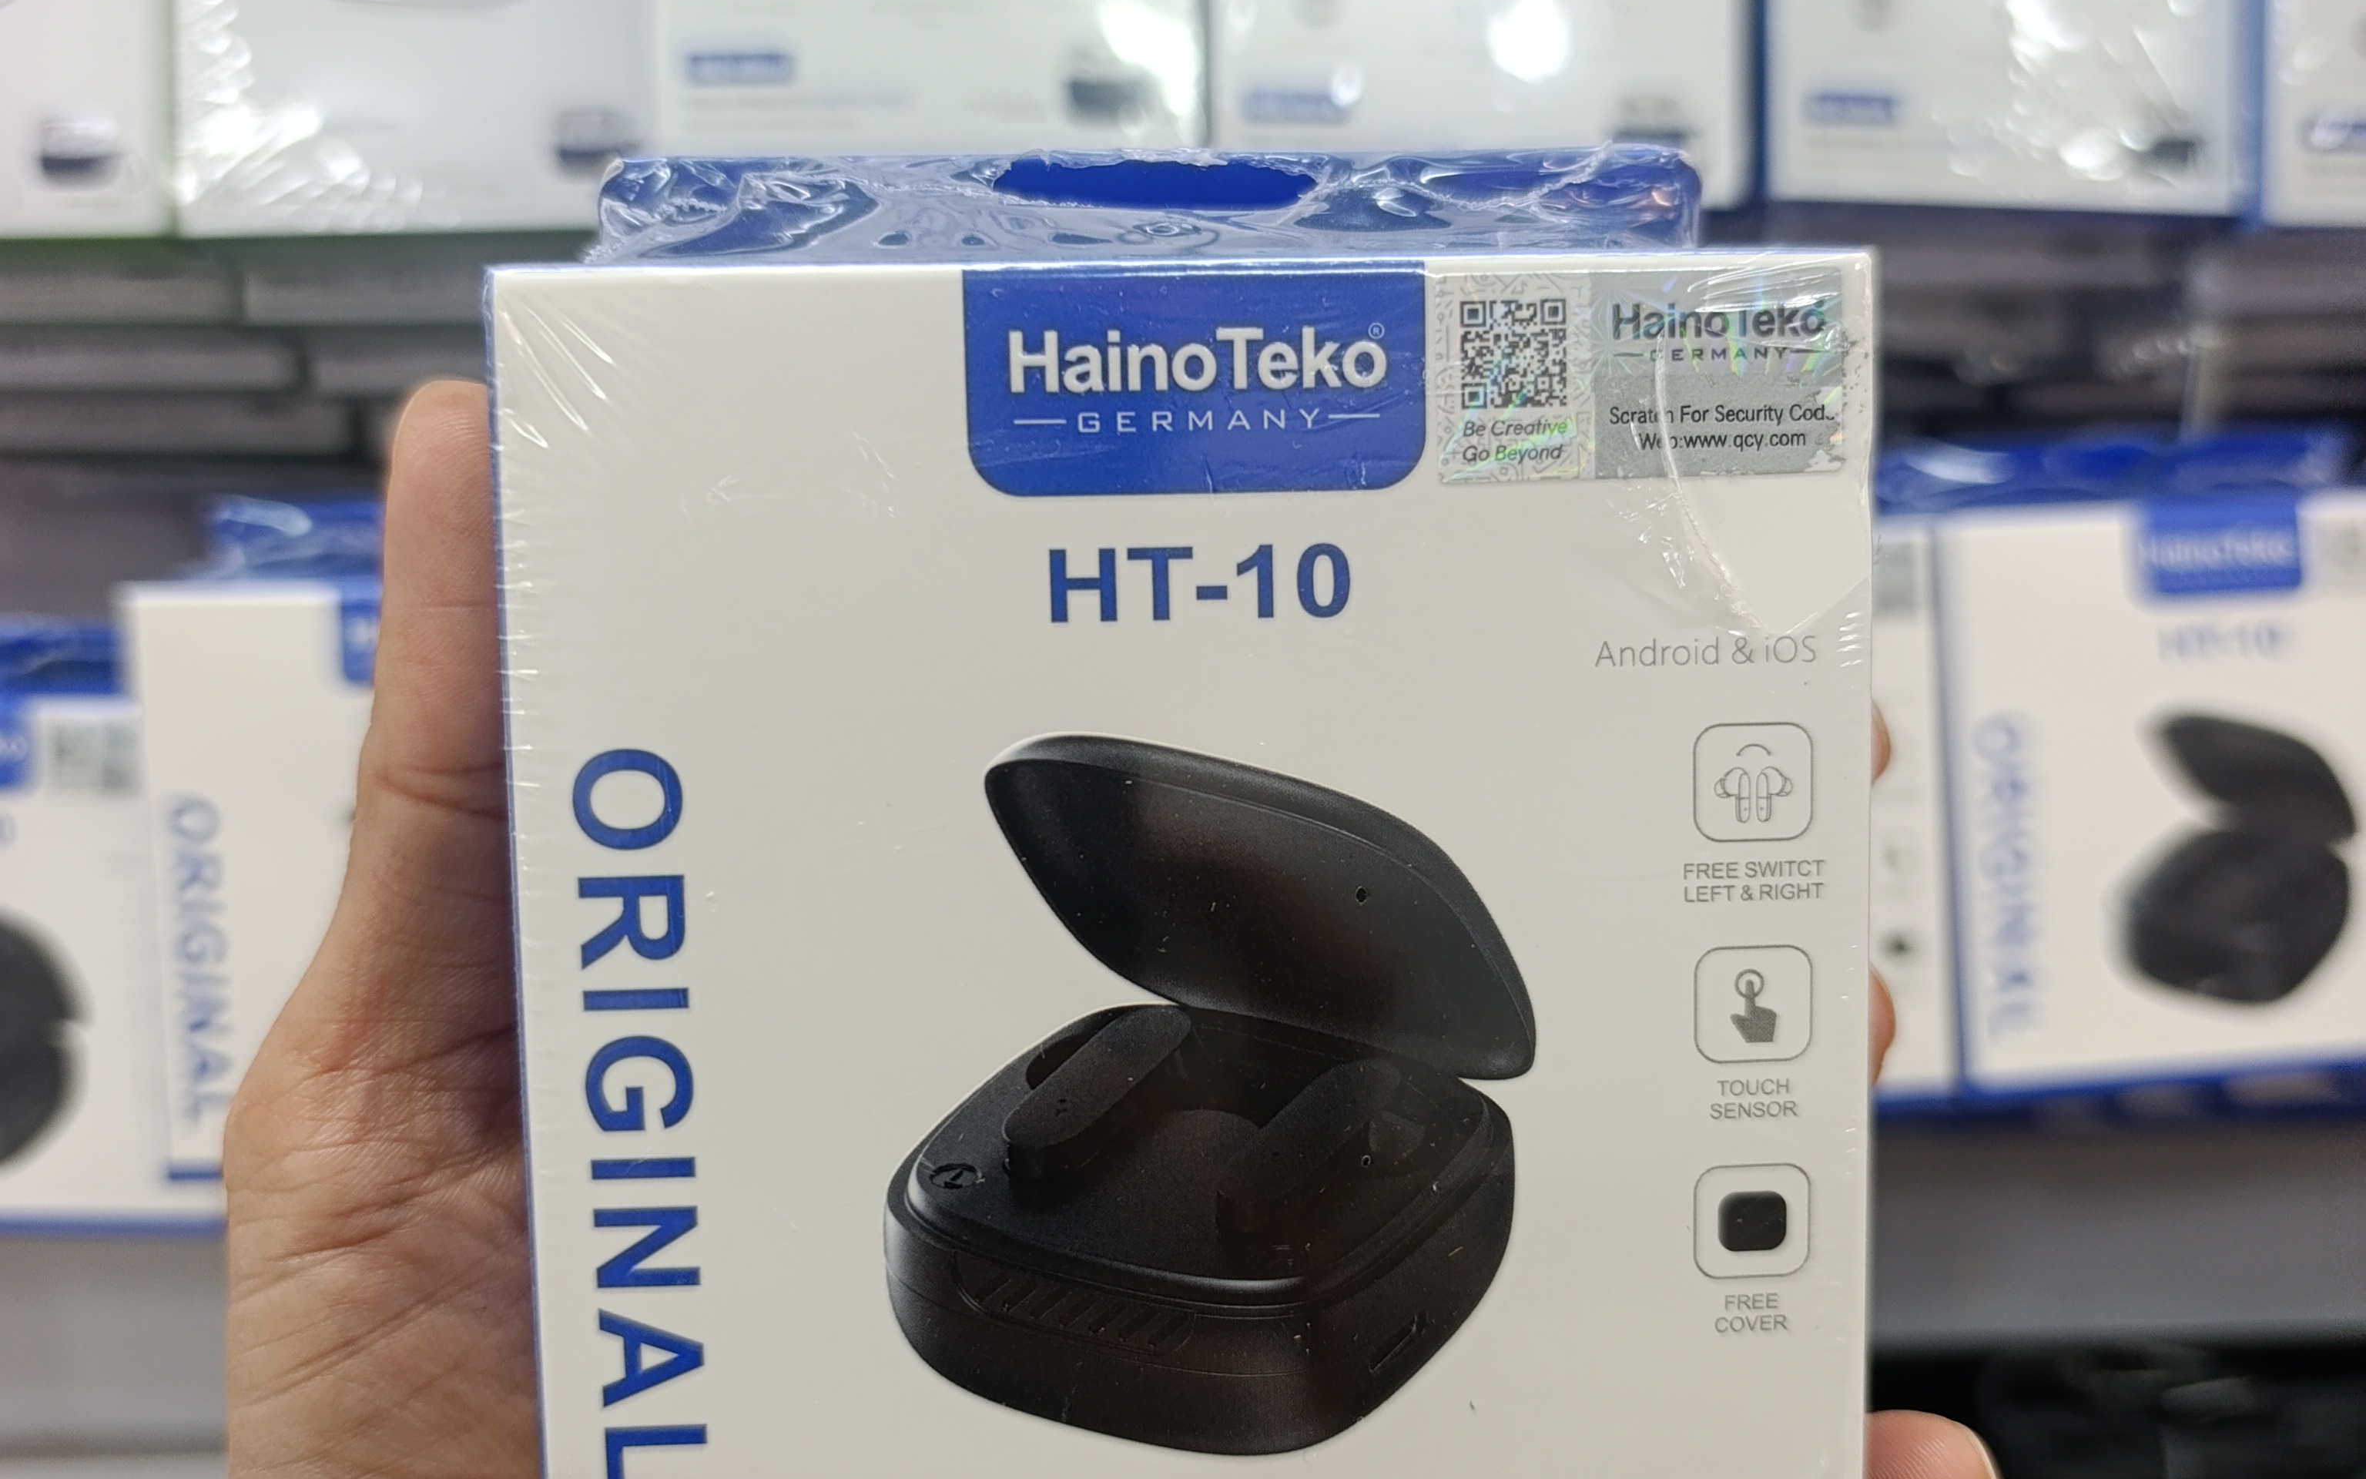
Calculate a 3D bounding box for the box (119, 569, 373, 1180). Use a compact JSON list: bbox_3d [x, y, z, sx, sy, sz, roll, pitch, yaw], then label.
[{"bbox_3d":[-0.128,0.022,0.384,0.105,0.104,0.040,-1,6,0],"label":"box"}]

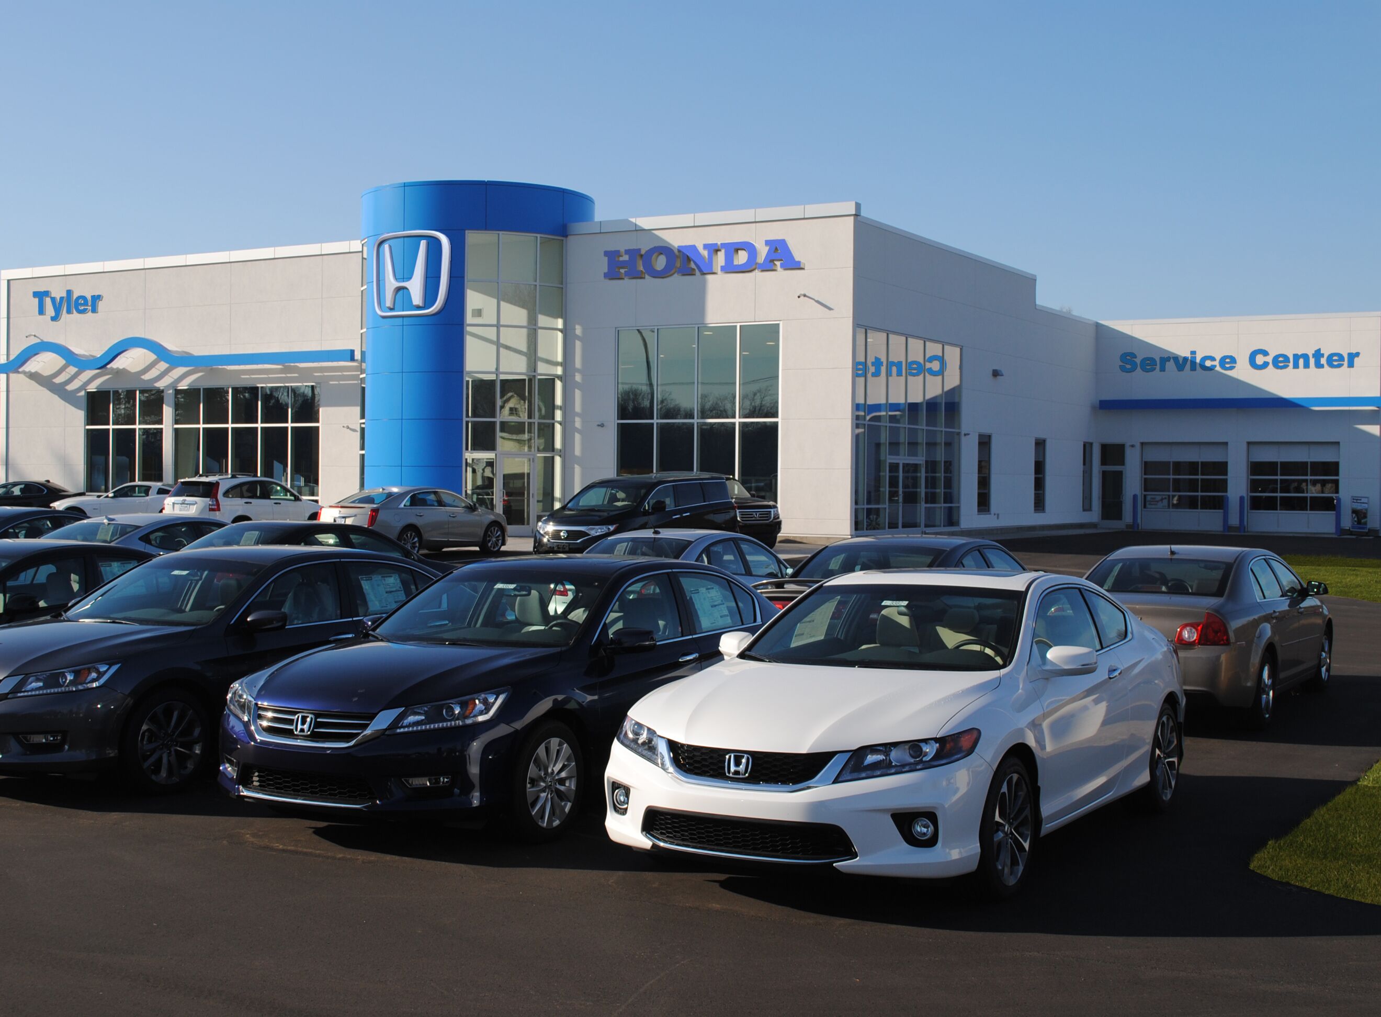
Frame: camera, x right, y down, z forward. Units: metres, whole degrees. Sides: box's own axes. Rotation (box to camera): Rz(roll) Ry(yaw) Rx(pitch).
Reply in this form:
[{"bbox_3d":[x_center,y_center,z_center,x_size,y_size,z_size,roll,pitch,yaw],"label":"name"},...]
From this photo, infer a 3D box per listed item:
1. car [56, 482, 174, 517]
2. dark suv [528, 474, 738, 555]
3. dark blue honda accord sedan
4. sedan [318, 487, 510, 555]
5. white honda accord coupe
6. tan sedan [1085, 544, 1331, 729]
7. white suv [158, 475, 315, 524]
[{"bbox_3d":[-17.056,-0.086,50.228,4.778,1.400,1.877,0,1,-11],"label":"car"},{"bbox_3d":[-1.042,0.253,33.119,1.971,1.830,5.100,1,1,33],"label":"dark suv"},{"bbox_3d":[-0.792,1.033,10.341,1.849,1.466,4.862,1,1,29],"label":"dark blue honda accord sedan"},{"bbox_3d":[-6.071,0.278,36.796,1.852,1.510,5.131,1,1,32],"label":"sedan"},{"bbox_3d":[1.407,1.072,9.129,1.849,1.435,4.806,1,1,30],"label":"white honda accord coupe"},{"bbox_3d":[4.630,1.073,15.000,1.786,1.451,4.872,1,1,30],"label":"tan sedan"},{"bbox_3d":[-11.212,0.019,42.102,1.820,1.680,4.550,1,1,29],"label":"white suv"}]

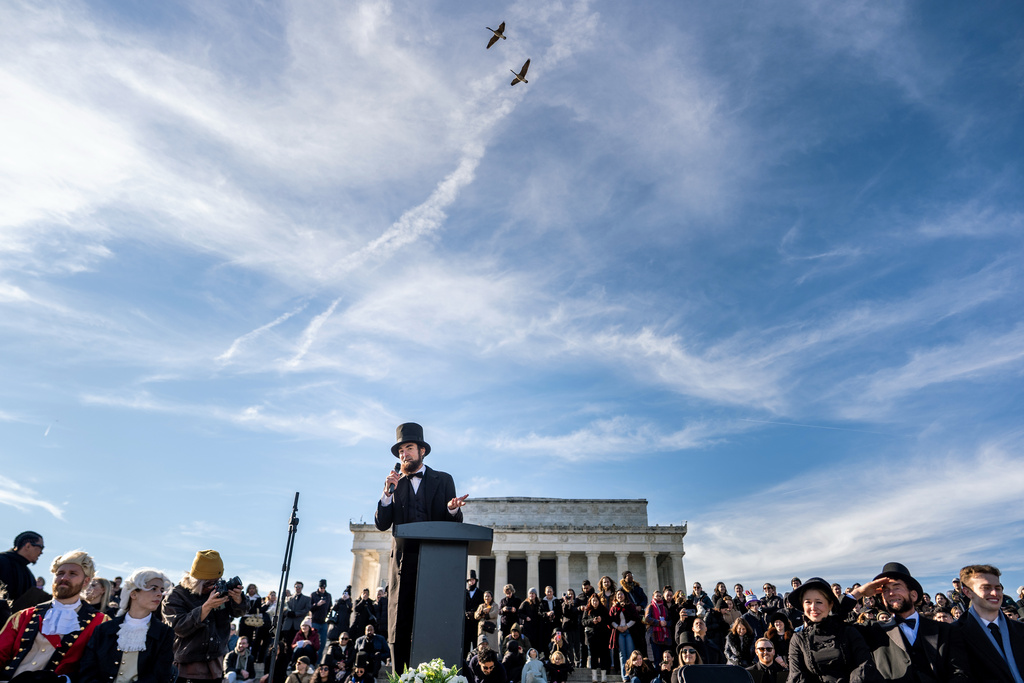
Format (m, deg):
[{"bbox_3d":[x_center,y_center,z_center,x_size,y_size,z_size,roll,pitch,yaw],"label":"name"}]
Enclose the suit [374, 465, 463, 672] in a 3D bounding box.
[{"bbox_3d":[-0.610,1.560,4.530,0.600,1.550,0.480,-8,-28,16],"label":"suit"}]

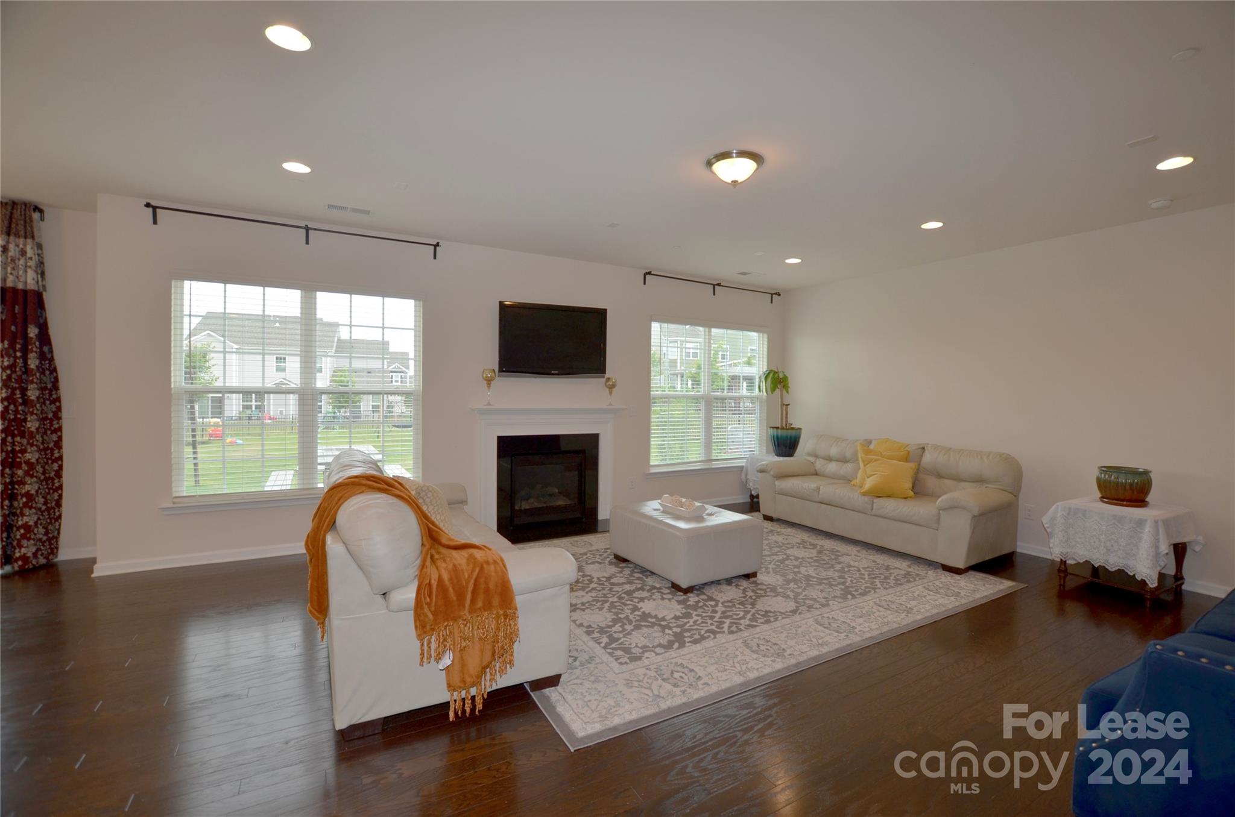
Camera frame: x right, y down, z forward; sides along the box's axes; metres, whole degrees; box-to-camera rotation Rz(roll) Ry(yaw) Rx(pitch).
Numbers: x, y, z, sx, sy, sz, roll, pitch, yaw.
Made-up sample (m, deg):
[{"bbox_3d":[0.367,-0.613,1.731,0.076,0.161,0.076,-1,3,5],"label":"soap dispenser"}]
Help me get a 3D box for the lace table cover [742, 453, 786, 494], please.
[{"bbox_3d":[2.016,0.791,6.442,0.680,0.380,0.580,0,1,-30],"label":"lace table cover"}]

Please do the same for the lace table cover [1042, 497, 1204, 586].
[{"bbox_3d":[3.537,0.896,3.594,0.780,0.410,0.620,0,2,-30],"label":"lace table cover"}]

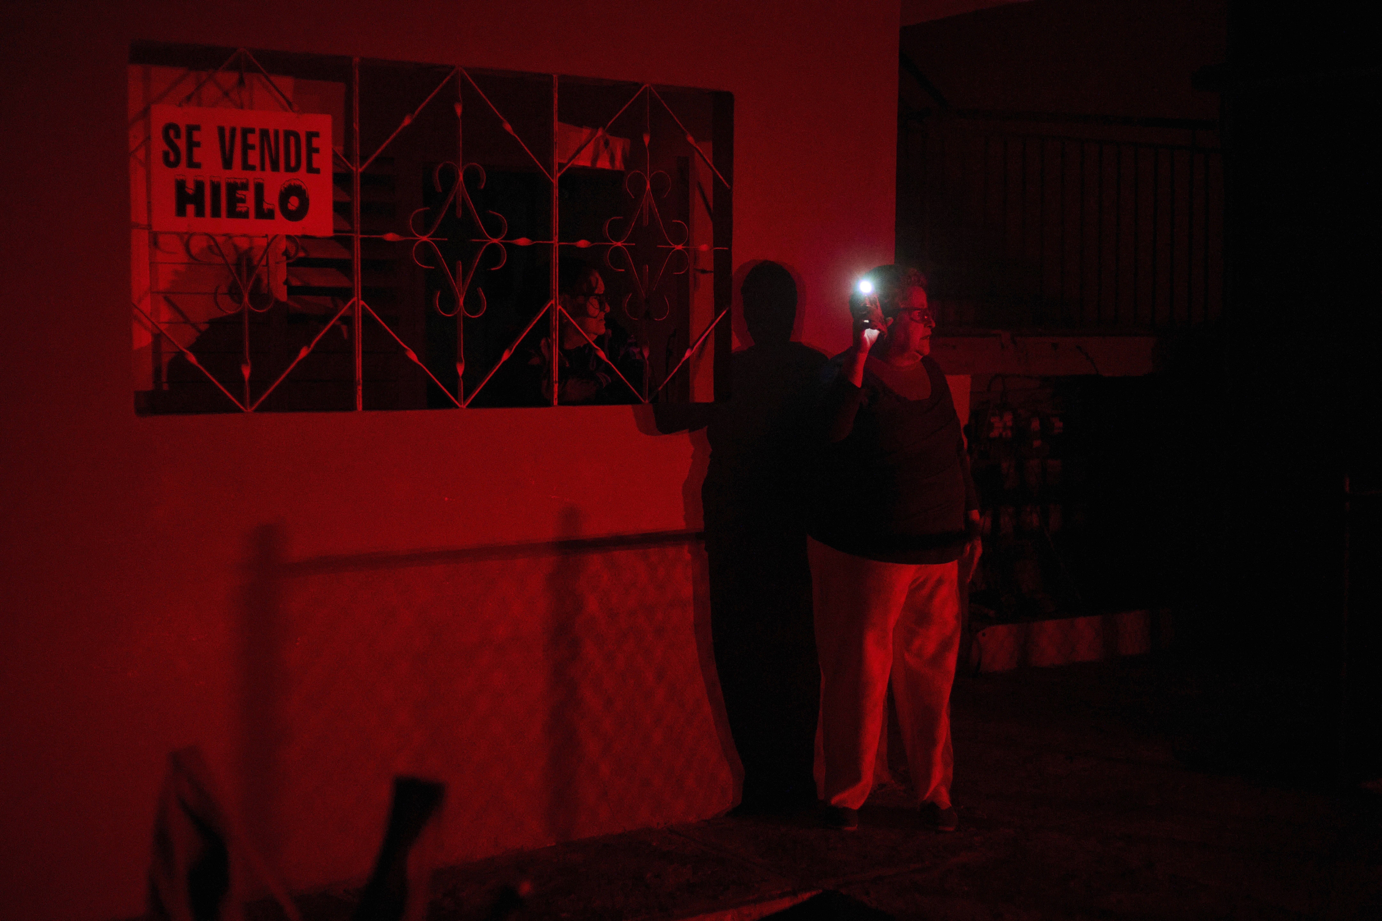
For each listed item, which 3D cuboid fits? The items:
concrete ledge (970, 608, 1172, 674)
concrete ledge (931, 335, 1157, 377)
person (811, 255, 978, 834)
[{"bbox_3d":[1.609,0.762,6.782,1.098,0.200,0.300,-2,5,-25],"label":"concrete ledge"},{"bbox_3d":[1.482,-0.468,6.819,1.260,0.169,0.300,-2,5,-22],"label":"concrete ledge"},{"bbox_3d":[0.586,0.256,4.419,0.500,1.610,0.400,-3,6,-32],"label":"person"}]

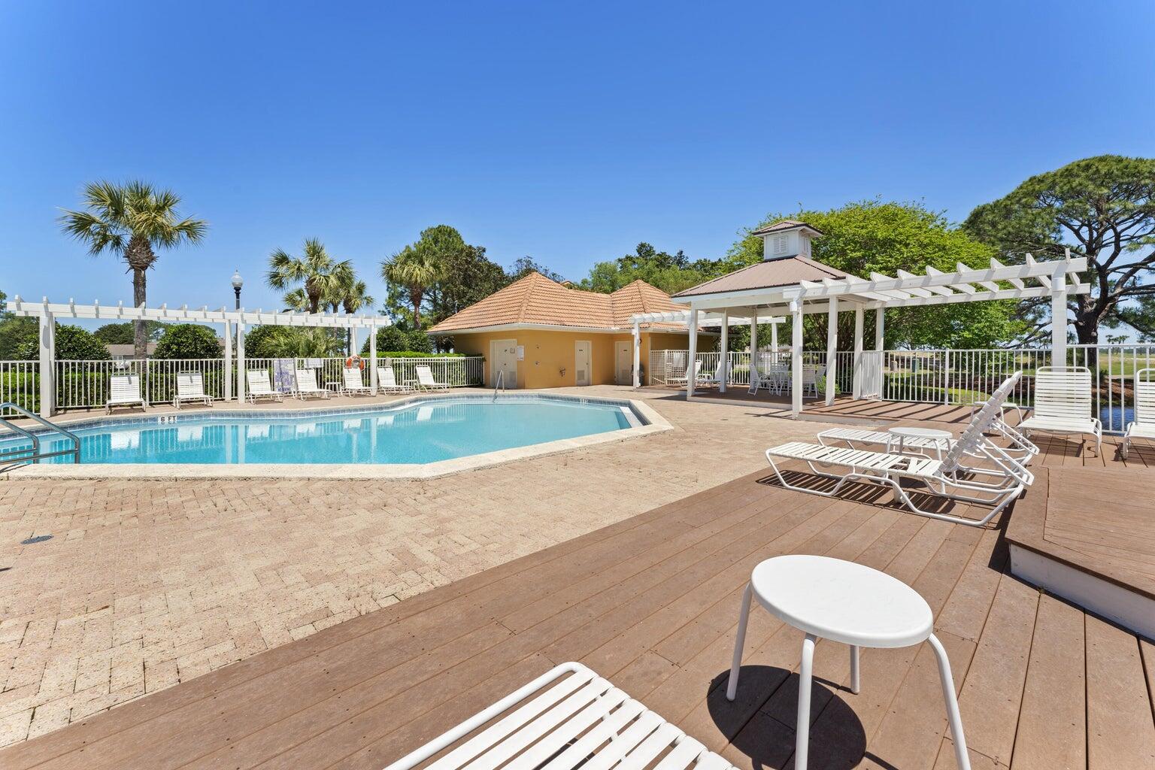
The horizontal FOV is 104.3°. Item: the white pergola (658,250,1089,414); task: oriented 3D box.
[{"bbox_3d":[5.860,-0.810,9.720,4.200,2.750,7.000,-2,4,-41],"label":"white pergola"}]

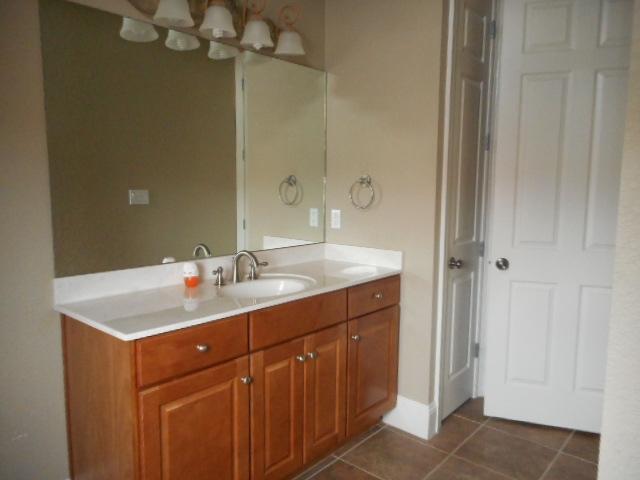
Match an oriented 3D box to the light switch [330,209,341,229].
[{"bbox_3d":[0.104,-0.125,2.791,0.070,0.113,0.014,6,8,42],"label":"light switch"}]

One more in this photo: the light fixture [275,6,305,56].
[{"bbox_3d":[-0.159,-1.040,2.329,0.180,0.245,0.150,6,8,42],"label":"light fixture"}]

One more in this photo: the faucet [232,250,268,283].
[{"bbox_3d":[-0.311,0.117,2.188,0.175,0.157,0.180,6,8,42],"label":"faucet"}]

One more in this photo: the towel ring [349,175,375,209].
[{"bbox_3d":[0.255,-0.266,2.596,0.163,0.192,0.074,6,8,42],"label":"towel ring"}]

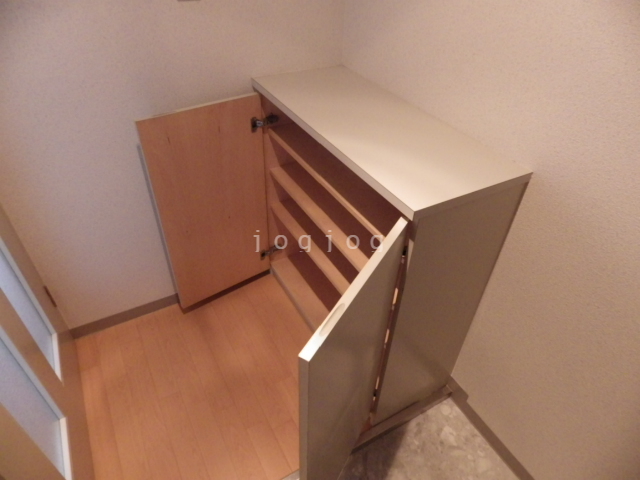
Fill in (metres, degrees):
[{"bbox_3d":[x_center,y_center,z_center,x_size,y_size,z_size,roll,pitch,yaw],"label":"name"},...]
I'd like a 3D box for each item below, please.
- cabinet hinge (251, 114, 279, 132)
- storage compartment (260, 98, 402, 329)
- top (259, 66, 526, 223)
[{"bbox_3d":[-0.203,-0.428,1.492,0.102,0.048,0.036,-18,44,-23],"label":"cabinet hinge"},{"bbox_3d":[0.119,0.000,1.411,0.320,0.839,0.827,-18,43,-23],"label":"storage compartment"},{"bbox_3d":[0.134,-0.350,1.191,0.355,0.025,0.886,-18,44,-23],"label":"top"}]

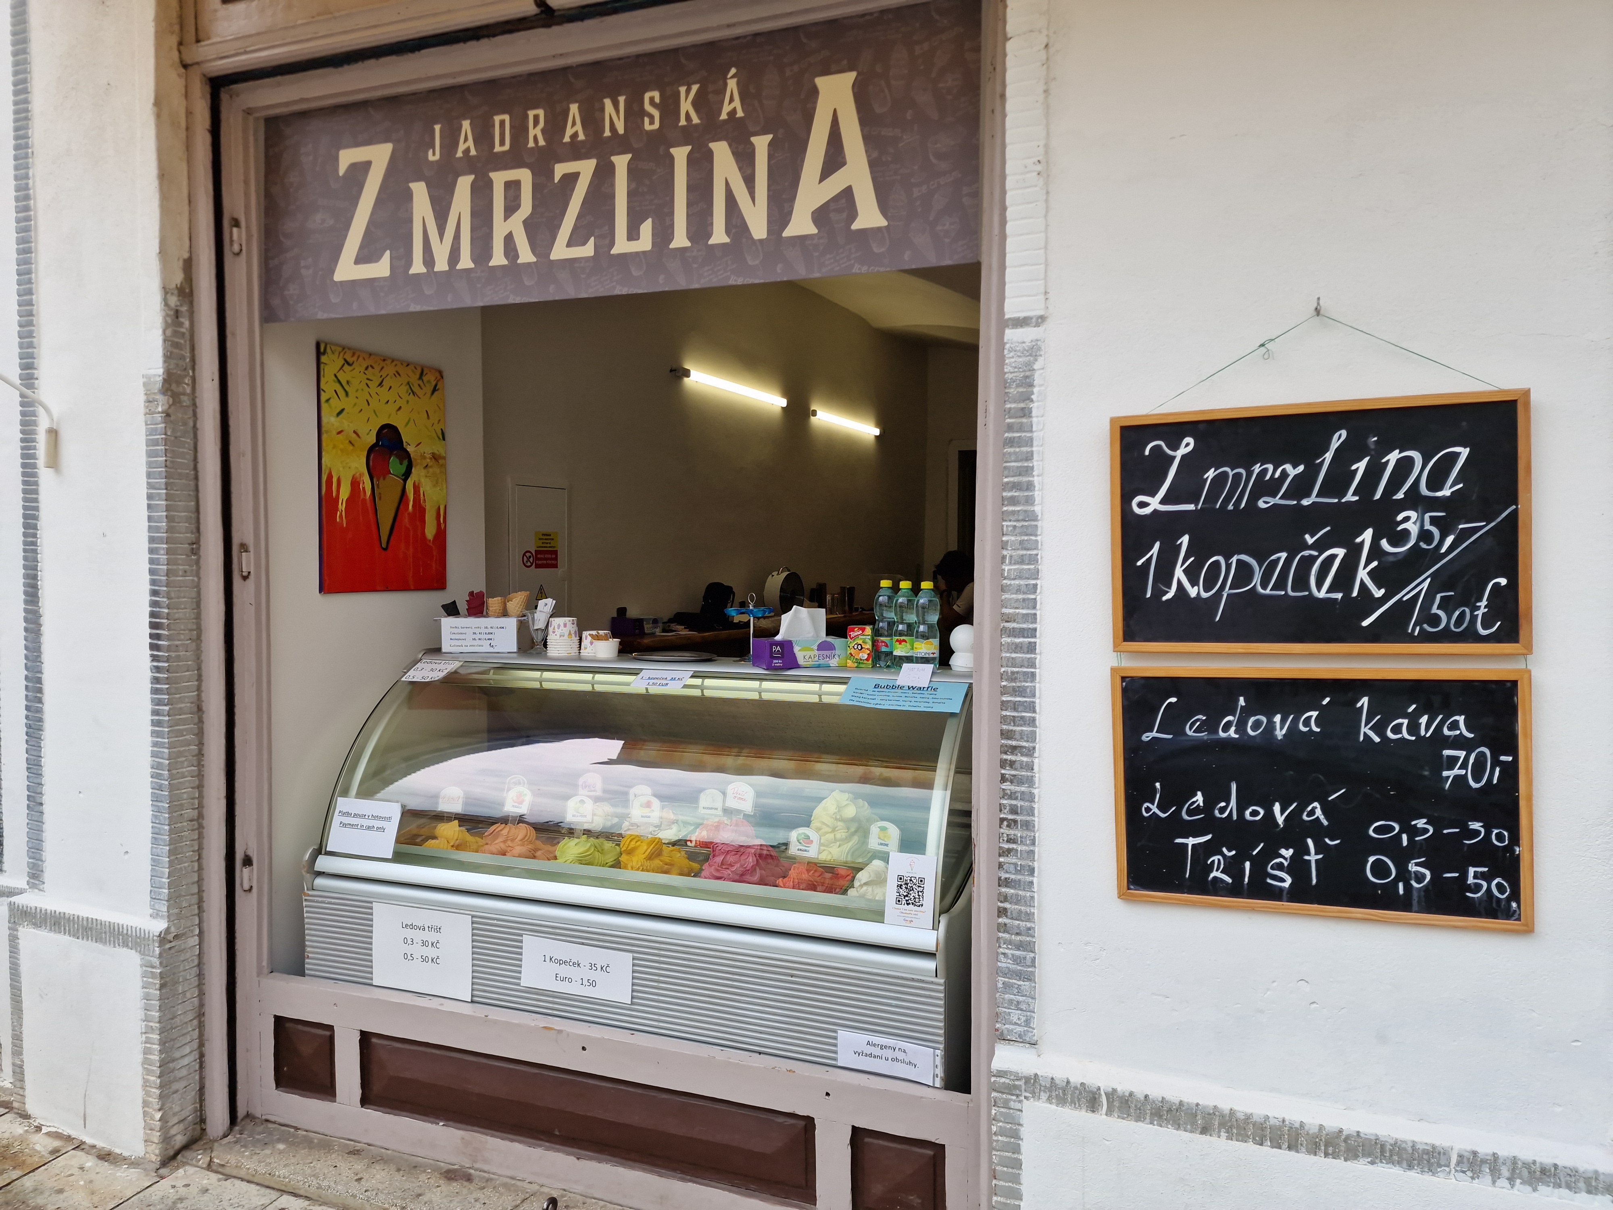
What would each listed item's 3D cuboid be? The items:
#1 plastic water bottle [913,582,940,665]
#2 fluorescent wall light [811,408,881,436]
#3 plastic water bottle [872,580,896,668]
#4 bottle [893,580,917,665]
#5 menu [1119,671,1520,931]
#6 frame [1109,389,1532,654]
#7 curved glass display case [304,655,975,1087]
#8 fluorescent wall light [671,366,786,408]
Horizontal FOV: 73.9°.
[{"bbox_3d":[0.302,0.054,2.683,0.065,0.223,0.065,1,2,20],"label":"plastic water bottle"},{"bbox_3d":[0.306,-1.341,7.937,0.070,0.058,1.303,1,3,25],"label":"fluorescent wall light"},{"bbox_3d":[0.203,0.050,2.719,0.065,0.223,0.065,1,2,20],"label":"plastic water bottle"},{"bbox_3d":[0.249,0.052,2.703,0.065,0.223,0.065,1,2,20],"label":"bottle"},{"bbox_3d":[0.816,0.301,1.733,0.605,0.398,0.020,-1,2,20],"label":"menu"},{"bbox_3d":[0.806,-0.121,1.720,0.605,0.398,0.020,-1,2,20],"label":"frame"},{"bbox_3d":[-0.380,0.735,2.853,1.690,1.182,0.840,1,2,20],"label":"curved glass display case"},{"bbox_3d":[-0.416,-1.296,6.421,0.070,0.058,1.323,1,3,25],"label":"fluorescent wall light"}]

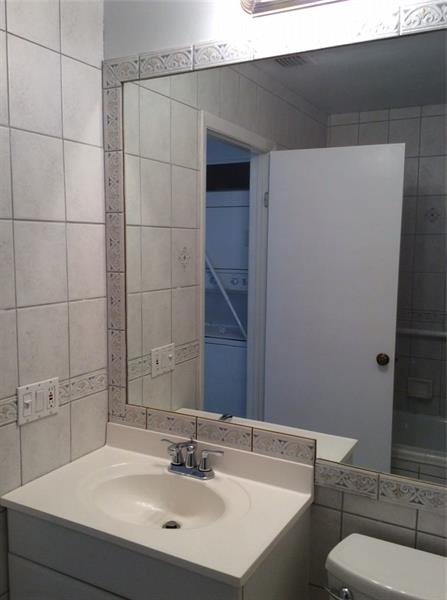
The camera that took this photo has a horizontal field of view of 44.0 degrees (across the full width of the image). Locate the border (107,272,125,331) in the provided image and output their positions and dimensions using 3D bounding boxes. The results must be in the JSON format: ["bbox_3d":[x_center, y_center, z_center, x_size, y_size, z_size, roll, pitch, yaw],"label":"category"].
[{"bbox_3d":[-0.369,0.003,1.922,0.074,0.201,0.010,4,8,29],"label":"border"}]

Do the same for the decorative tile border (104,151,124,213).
[{"bbox_3d":[-0.367,-0.400,1.875,0.074,0.201,0.010,4,8,29],"label":"decorative tile border"}]

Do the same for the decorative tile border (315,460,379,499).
[{"bbox_3d":[0.352,0.511,1.576,0.183,0.077,0.010,4,8,29],"label":"decorative tile border"}]

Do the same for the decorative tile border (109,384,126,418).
[{"bbox_3d":[-0.371,0.360,1.964,0.074,0.109,0.010,4,8,29],"label":"decorative tile border"}]

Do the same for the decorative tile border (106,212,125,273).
[{"bbox_3d":[-0.368,-0.198,1.899,0.074,0.201,0.010,4,8,29],"label":"decorative tile border"}]

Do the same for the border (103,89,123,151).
[{"bbox_3d":[-0.365,-0.602,1.851,0.074,0.201,0.010,4,8,29],"label":"border"}]

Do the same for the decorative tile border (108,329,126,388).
[{"bbox_3d":[-0.370,0.205,1.946,0.074,0.201,0.010,4,8,29],"label":"decorative tile border"}]

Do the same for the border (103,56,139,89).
[{"bbox_3d":[-0.332,-0.744,1.816,0.150,0.087,0.010,4,8,29],"label":"border"}]

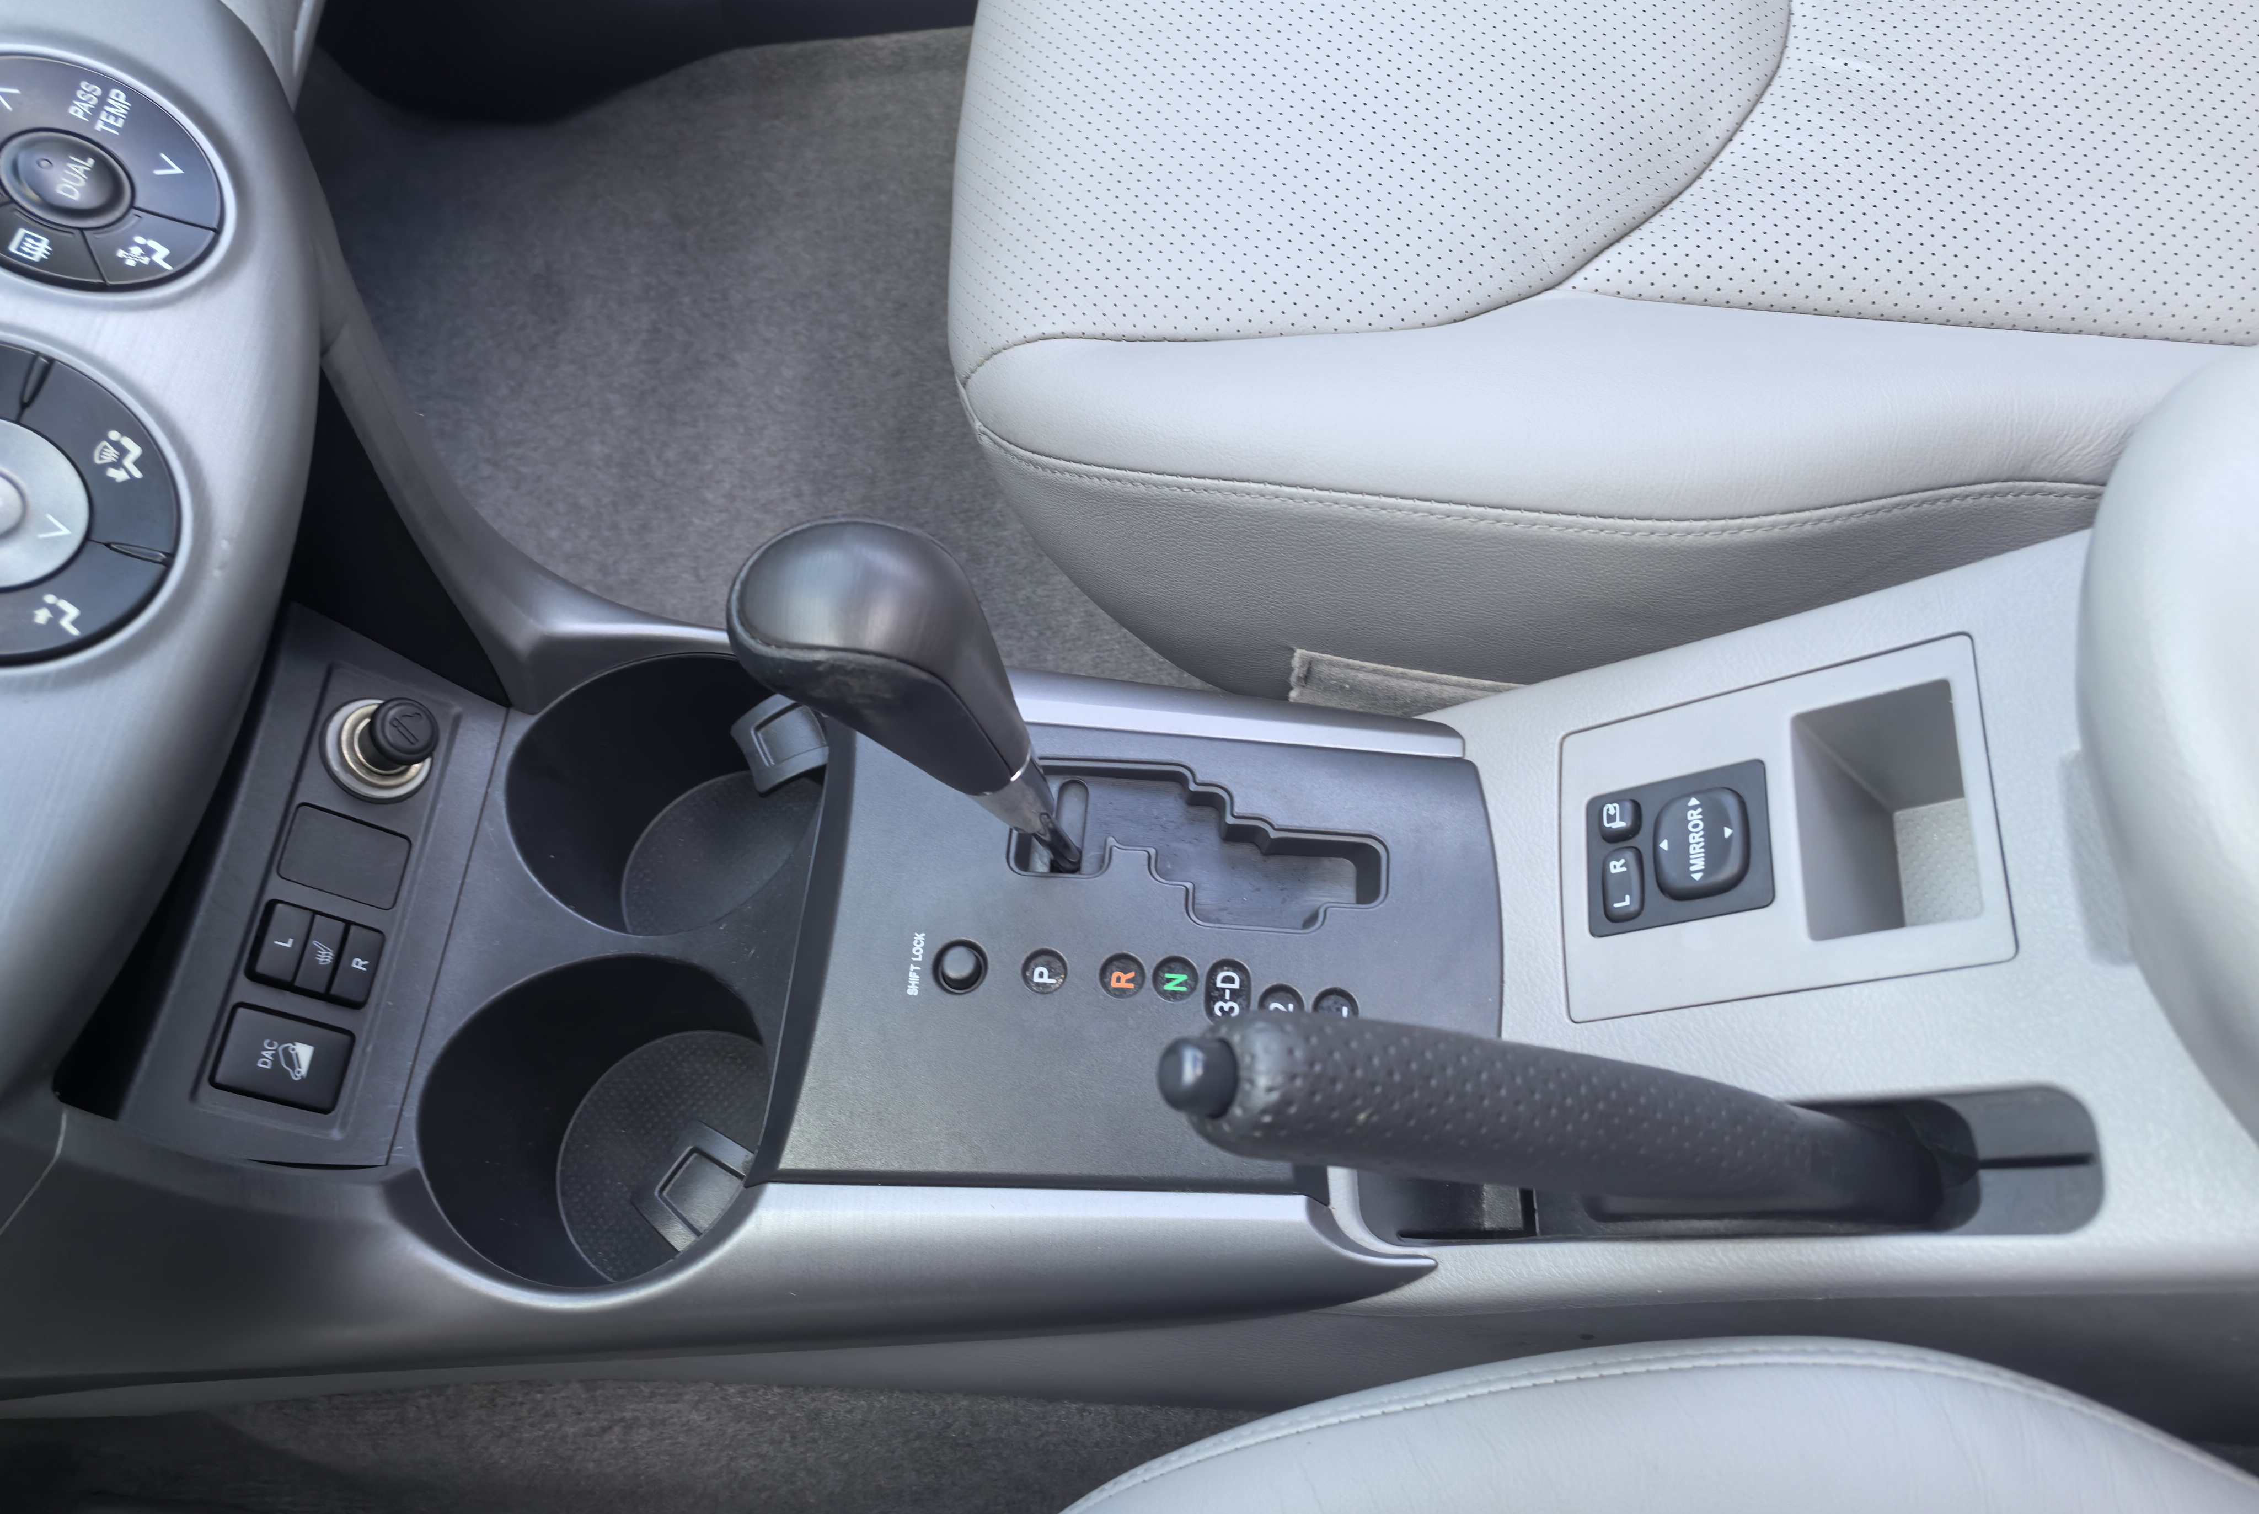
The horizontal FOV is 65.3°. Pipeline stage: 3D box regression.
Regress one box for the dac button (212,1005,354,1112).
[{"bbox_3d":[-0.223,0.081,0.464,0.010,0.033,0.023,-18,57,43],"label":"dac button"}]

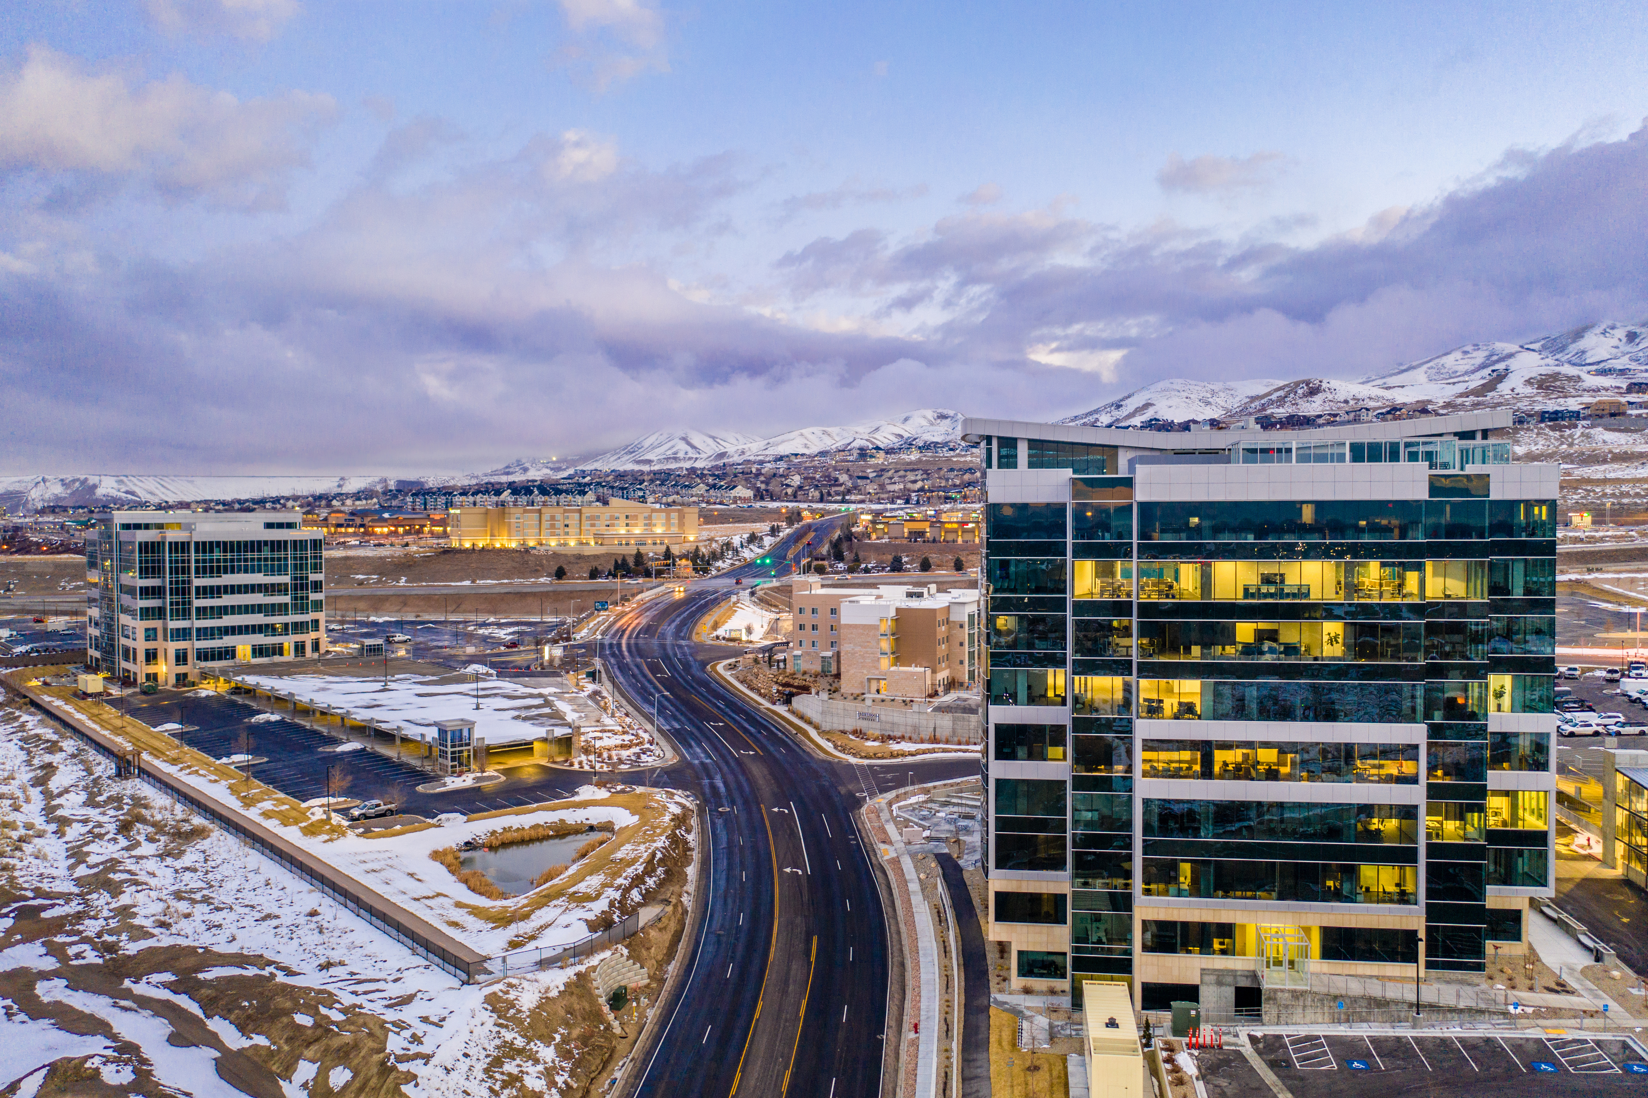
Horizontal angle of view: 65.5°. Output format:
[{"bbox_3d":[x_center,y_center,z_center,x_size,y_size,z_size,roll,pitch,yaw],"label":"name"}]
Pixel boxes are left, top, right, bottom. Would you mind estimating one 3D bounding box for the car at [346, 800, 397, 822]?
[{"bbox_3d":[-52.767,30.417,149.869,5.450,1.800,1.950,-1,2,-40],"label":"car"}]

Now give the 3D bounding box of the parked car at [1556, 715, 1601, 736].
[{"bbox_3d":[92.377,21.840,156.296,4.940,1.750,1.950,0,1,3],"label":"parked car"}]

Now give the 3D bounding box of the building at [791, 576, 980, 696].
[{"bbox_3d":[10.560,15.052,229.498,40.281,16.675,47.000,0,1,20],"label":"building"}]

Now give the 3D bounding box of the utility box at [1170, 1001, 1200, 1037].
[{"bbox_3d":[24.580,31.894,87.048,1.851,1.950,1.500,0,1,9],"label":"utility box"}]

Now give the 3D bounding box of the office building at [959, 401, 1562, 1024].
[{"bbox_3d":[35.650,10.570,117.603,42.543,43.603,52.000,0,1,8],"label":"office building"}]

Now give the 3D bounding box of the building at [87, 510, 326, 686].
[{"bbox_3d":[-139.583,9.763,289.197,37.545,36.650,56.807,-1,2,-40],"label":"building"}]

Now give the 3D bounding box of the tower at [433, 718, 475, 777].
[{"bbox_3d":[-50.588,27.404,175.975,4.100,6.311,4.200,-1,2,-40],"label":"tower"}]

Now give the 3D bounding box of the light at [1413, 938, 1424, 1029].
[{"bbox_3d":[40.661,29.642,87.527,0.700,6.281,1.100,0,1,10],"label":"light"}]

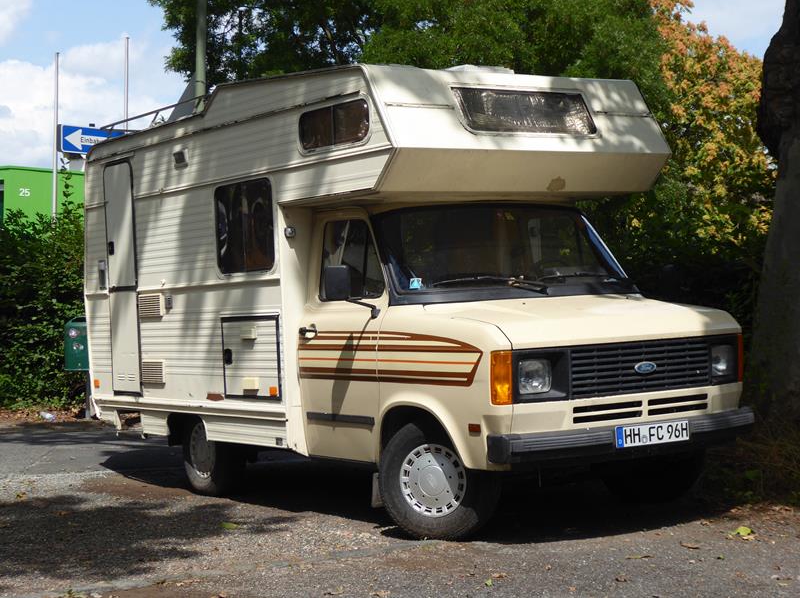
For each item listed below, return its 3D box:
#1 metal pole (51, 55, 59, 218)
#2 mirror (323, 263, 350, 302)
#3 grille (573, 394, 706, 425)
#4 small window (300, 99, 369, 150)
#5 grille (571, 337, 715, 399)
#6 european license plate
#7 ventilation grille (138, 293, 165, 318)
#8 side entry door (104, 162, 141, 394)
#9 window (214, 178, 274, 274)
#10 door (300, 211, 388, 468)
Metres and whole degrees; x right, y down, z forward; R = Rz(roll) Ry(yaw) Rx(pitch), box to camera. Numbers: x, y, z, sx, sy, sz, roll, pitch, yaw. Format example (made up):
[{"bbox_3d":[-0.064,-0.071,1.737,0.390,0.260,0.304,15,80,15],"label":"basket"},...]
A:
[{"bbox_3d":[-7.579,-2.016,33.000,0.090,6.800,0.090,1,0,0],"label":"metal pole"},{"bbox_3d":[-0.352,-0.093,8.458,0.140,0.195,0.060,-3,0,-34],"label":"mirror"},{"bbox_3d":[1.312,0.591,8.112,0.980,0.084,0.050,-3,0,-34],"label":"grille"},{"bbox_3d":[-0.389,-1.007,8.720,0.050,0.240,0.741,-3,0,-34],"label":"small window"},{"bbox_3d":[1.317,0.366,8.122,1.018,0.283,0.060,-3,0,-34],"label":"grille"},{"bbox_3d":[1.354,0.722,8.027,0.526,0.107,0.020,-3,0,-34],"label":"european license plate"},{"bbox_3d":[-1.825,0.044,10.899,0.050,0.162,0.393,-3,0,-34],"label":"ventilation grille"},{"bbox_3d":[-2.087,-0.151,11.303,0.060,1.722,0.522,-3,0,-34],"label":"side entry door"},{"bbox_3d":[-1.005,-0.463,9.673,0.050,0.568,0.763,-3,0,-34],"label":"window"},{"bbox_3d":[-0.312,0.219,8.919,0.160,1.470,0.980,-3,0,-34],"label":"door"}]

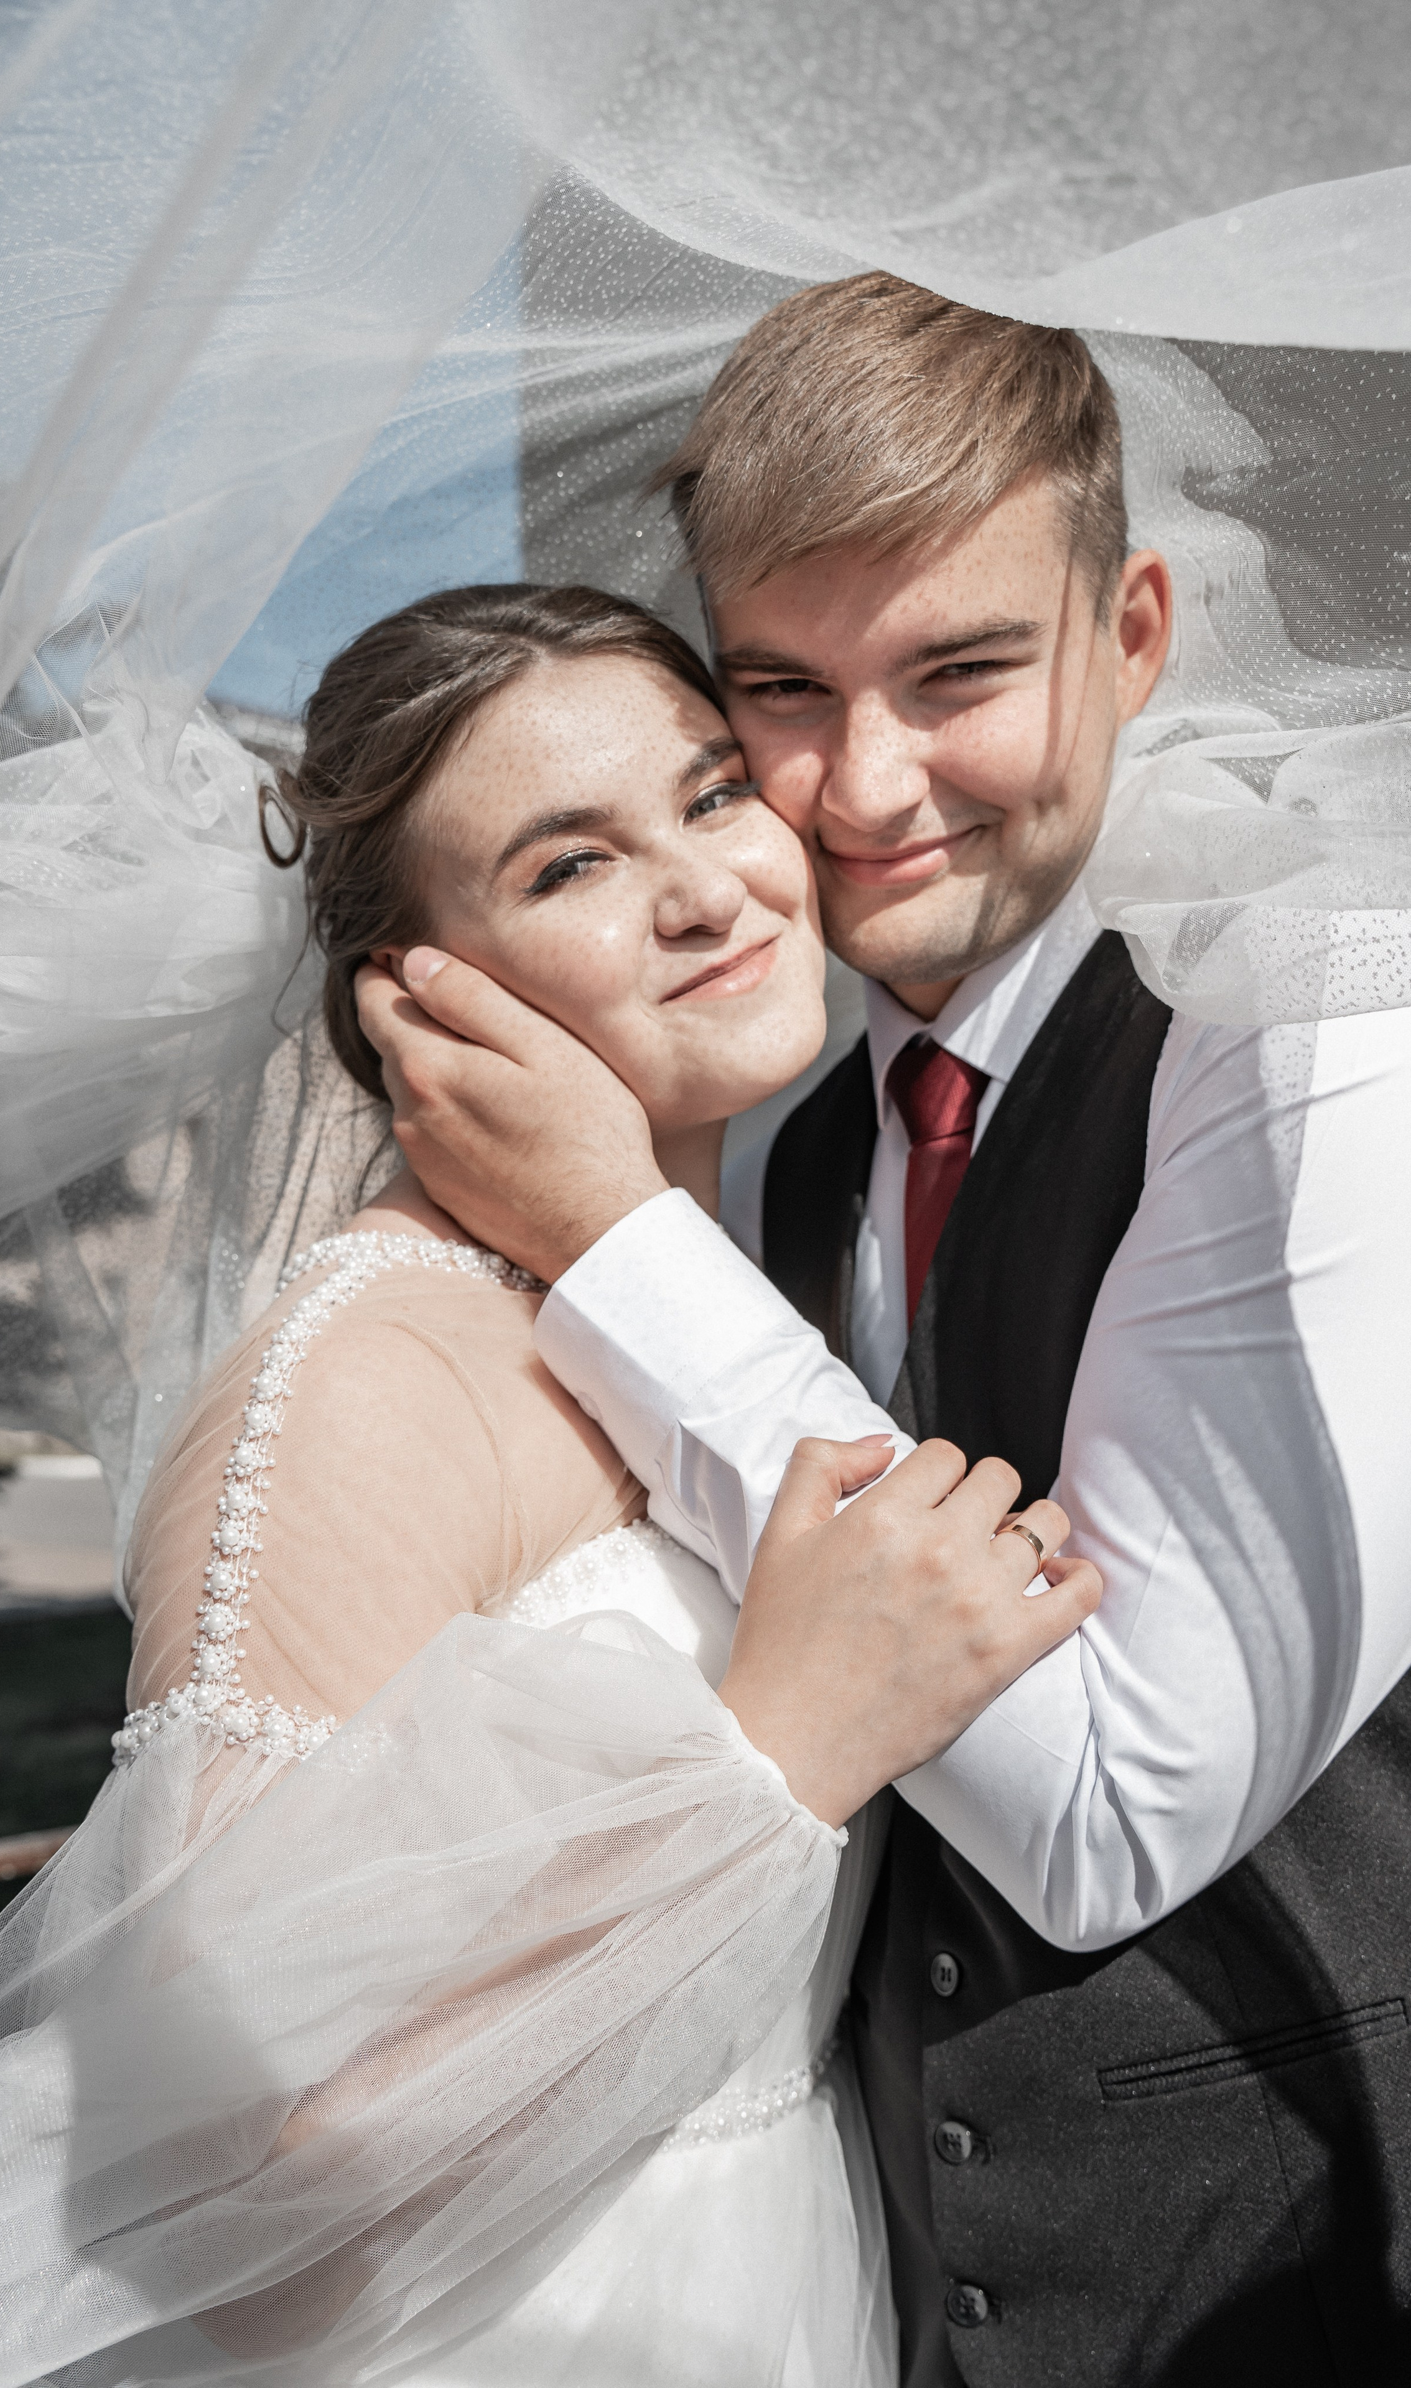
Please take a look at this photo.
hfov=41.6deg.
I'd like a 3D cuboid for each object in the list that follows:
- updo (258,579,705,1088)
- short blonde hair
[{"bbox_3d":[-0.083,-0.142,0.770,0.175,0.205,0.220,-31,12,-25],"label":"updo"},{"bbox_3d":[0.075,-0.257,0.725,0.175,0.170,0.205,1,21,20],"label":"short blonde hair"}]

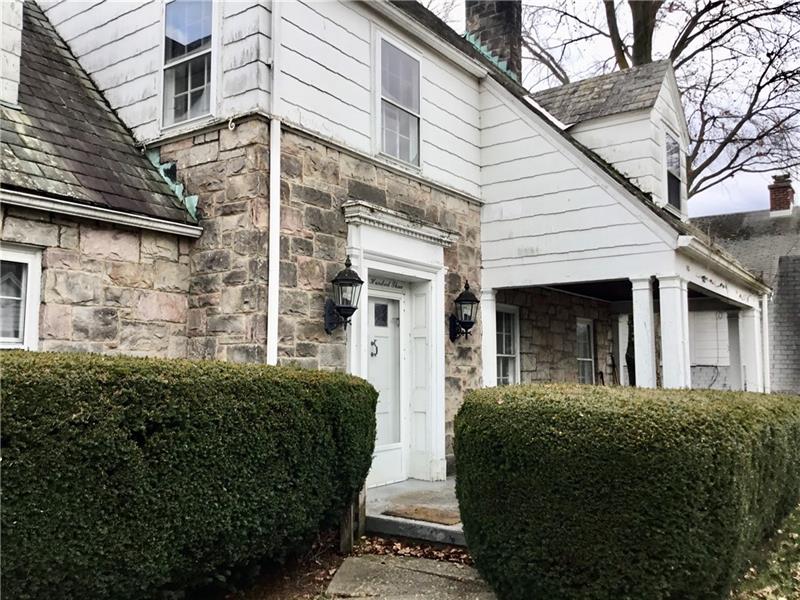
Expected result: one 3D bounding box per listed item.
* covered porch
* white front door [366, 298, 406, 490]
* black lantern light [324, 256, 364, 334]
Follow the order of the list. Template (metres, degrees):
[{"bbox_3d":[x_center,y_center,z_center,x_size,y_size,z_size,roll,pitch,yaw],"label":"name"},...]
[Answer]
[{"bbox_3d":[3.748,1.016,10.648,2.640,2.738,5.664,-4,-7,35],"label":"covered porch"},{"bbox_3d":[-0.243,0.961,7.778,0.079,2.059,0.985,-4,-7,35],"label":"white front door"},{"bbox_3d":[-0.500,-0.036,6.667,0.355,0.709,0.286,-4,-7,35],"label":"black lantern light"}]

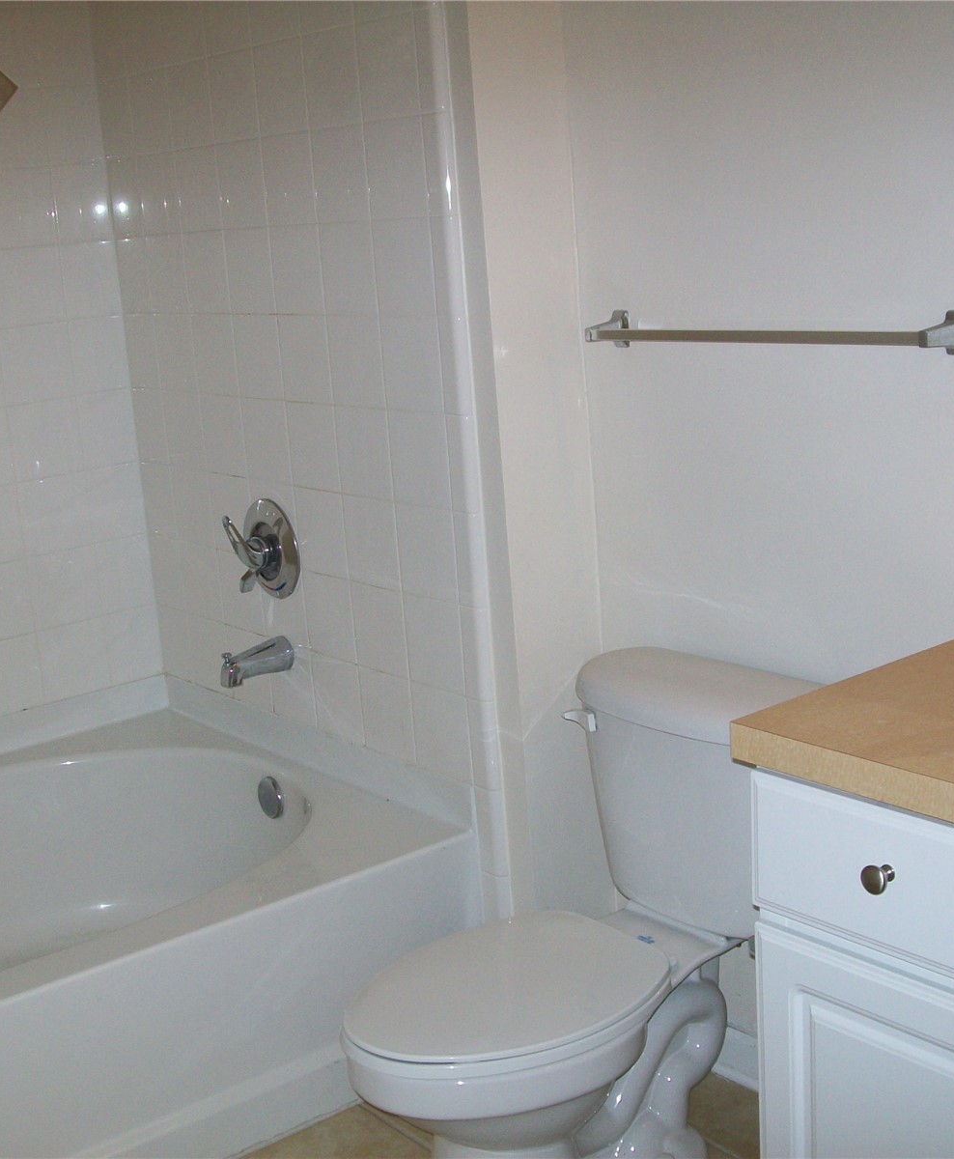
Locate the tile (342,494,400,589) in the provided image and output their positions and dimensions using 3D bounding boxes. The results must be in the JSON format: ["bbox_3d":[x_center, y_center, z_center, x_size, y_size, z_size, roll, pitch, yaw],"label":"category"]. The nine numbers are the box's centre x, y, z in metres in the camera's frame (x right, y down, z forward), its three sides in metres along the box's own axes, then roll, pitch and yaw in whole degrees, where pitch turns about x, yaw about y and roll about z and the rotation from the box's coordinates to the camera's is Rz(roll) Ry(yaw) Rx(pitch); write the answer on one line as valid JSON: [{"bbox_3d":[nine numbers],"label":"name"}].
[{"bbox_3d":[-0.176,-0.064,2.741,0.010,0.152,0.152,-15,17,-37],"label":"tile"}]

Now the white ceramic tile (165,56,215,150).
[{"bbox_3d":[-0.518,-0.862,2.925,0.009,0.151,0.151,-15,17,-37],"label":"white ceramic tile"}]

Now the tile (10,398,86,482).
[{"bbox_3d":[-0.864,-0.280,3.223,0.151,0.151,0.009,-15,17,-37],"label":"tile"}]

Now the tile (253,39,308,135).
[{"bbox_3d":[-0.332,-0.830,2.716,0.009,0.152,0.152,-14,16,-37],"label":"tile"}]

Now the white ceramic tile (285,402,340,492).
[{"bbox_3d":[-0.285,-0.234,2.827,0.009,0.151,0.151,-15,17,-37],"label":"white ceramic tile"}]

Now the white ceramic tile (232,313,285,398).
[{"bbox_3d":[-0.390,-0.400,2.887,0.010,0.152,0.152,-15,17,-37],"label":"white ceramic tile"}]

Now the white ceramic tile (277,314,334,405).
[{"bbox_3d":[-0.302,-0.386,2.817,0.009,0.152,0.152,-14,16,-37],"label":"white ceramic tile"}]

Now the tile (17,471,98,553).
[{"bbox_3d":[-0.851,-0.132,3.238,0.152,0.152,0.010,-15,17,-37],"label":"tile"}]

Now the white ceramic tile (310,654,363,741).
[{"bbox_3d":[-0.253,0.214,2.934,0.009,0.151,0.151,-15,17,-37],"label":"white ceramic tile"}]

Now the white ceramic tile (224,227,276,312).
[{"bbox_3d":[-0.410,-0.554,2.900,0.009,0.152,0.152,-14,16,-37],"label":"white ceramic tile"}]

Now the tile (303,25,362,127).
[{"bbox_3d":[-0.231,-0.811,2.605,0.010,0.152,0.152,-15,17,-38],"label":"tile"}]

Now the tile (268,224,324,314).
[{"bbox_3d":[-0.305,-0.529,2.752,0.010,0.152,0.152,-15,17,-37],"label":"tile"}]

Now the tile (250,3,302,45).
[{"bbox_3d":[-0.338,-0.975,2.689,0.010,0.152,0.152,-15,17,-38],"label":"tile"}]

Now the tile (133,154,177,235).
[{"bbox_3d":[-0.602,-0.733,3.067,0.009,0.152,0.152,-15,17,-37],"label":"tile"}]

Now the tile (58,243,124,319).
[{"bbox_3d":[-0.779,-0.606,3.252,0.123,0.151,0.010,-14,17,-38],"label":"tile"}]

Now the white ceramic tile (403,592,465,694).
[{"bbox_3d":[-0.067,0.107,2.659,0.010,0.152,0.152,-15,17,-37],"label":"white ceramic tile"}]

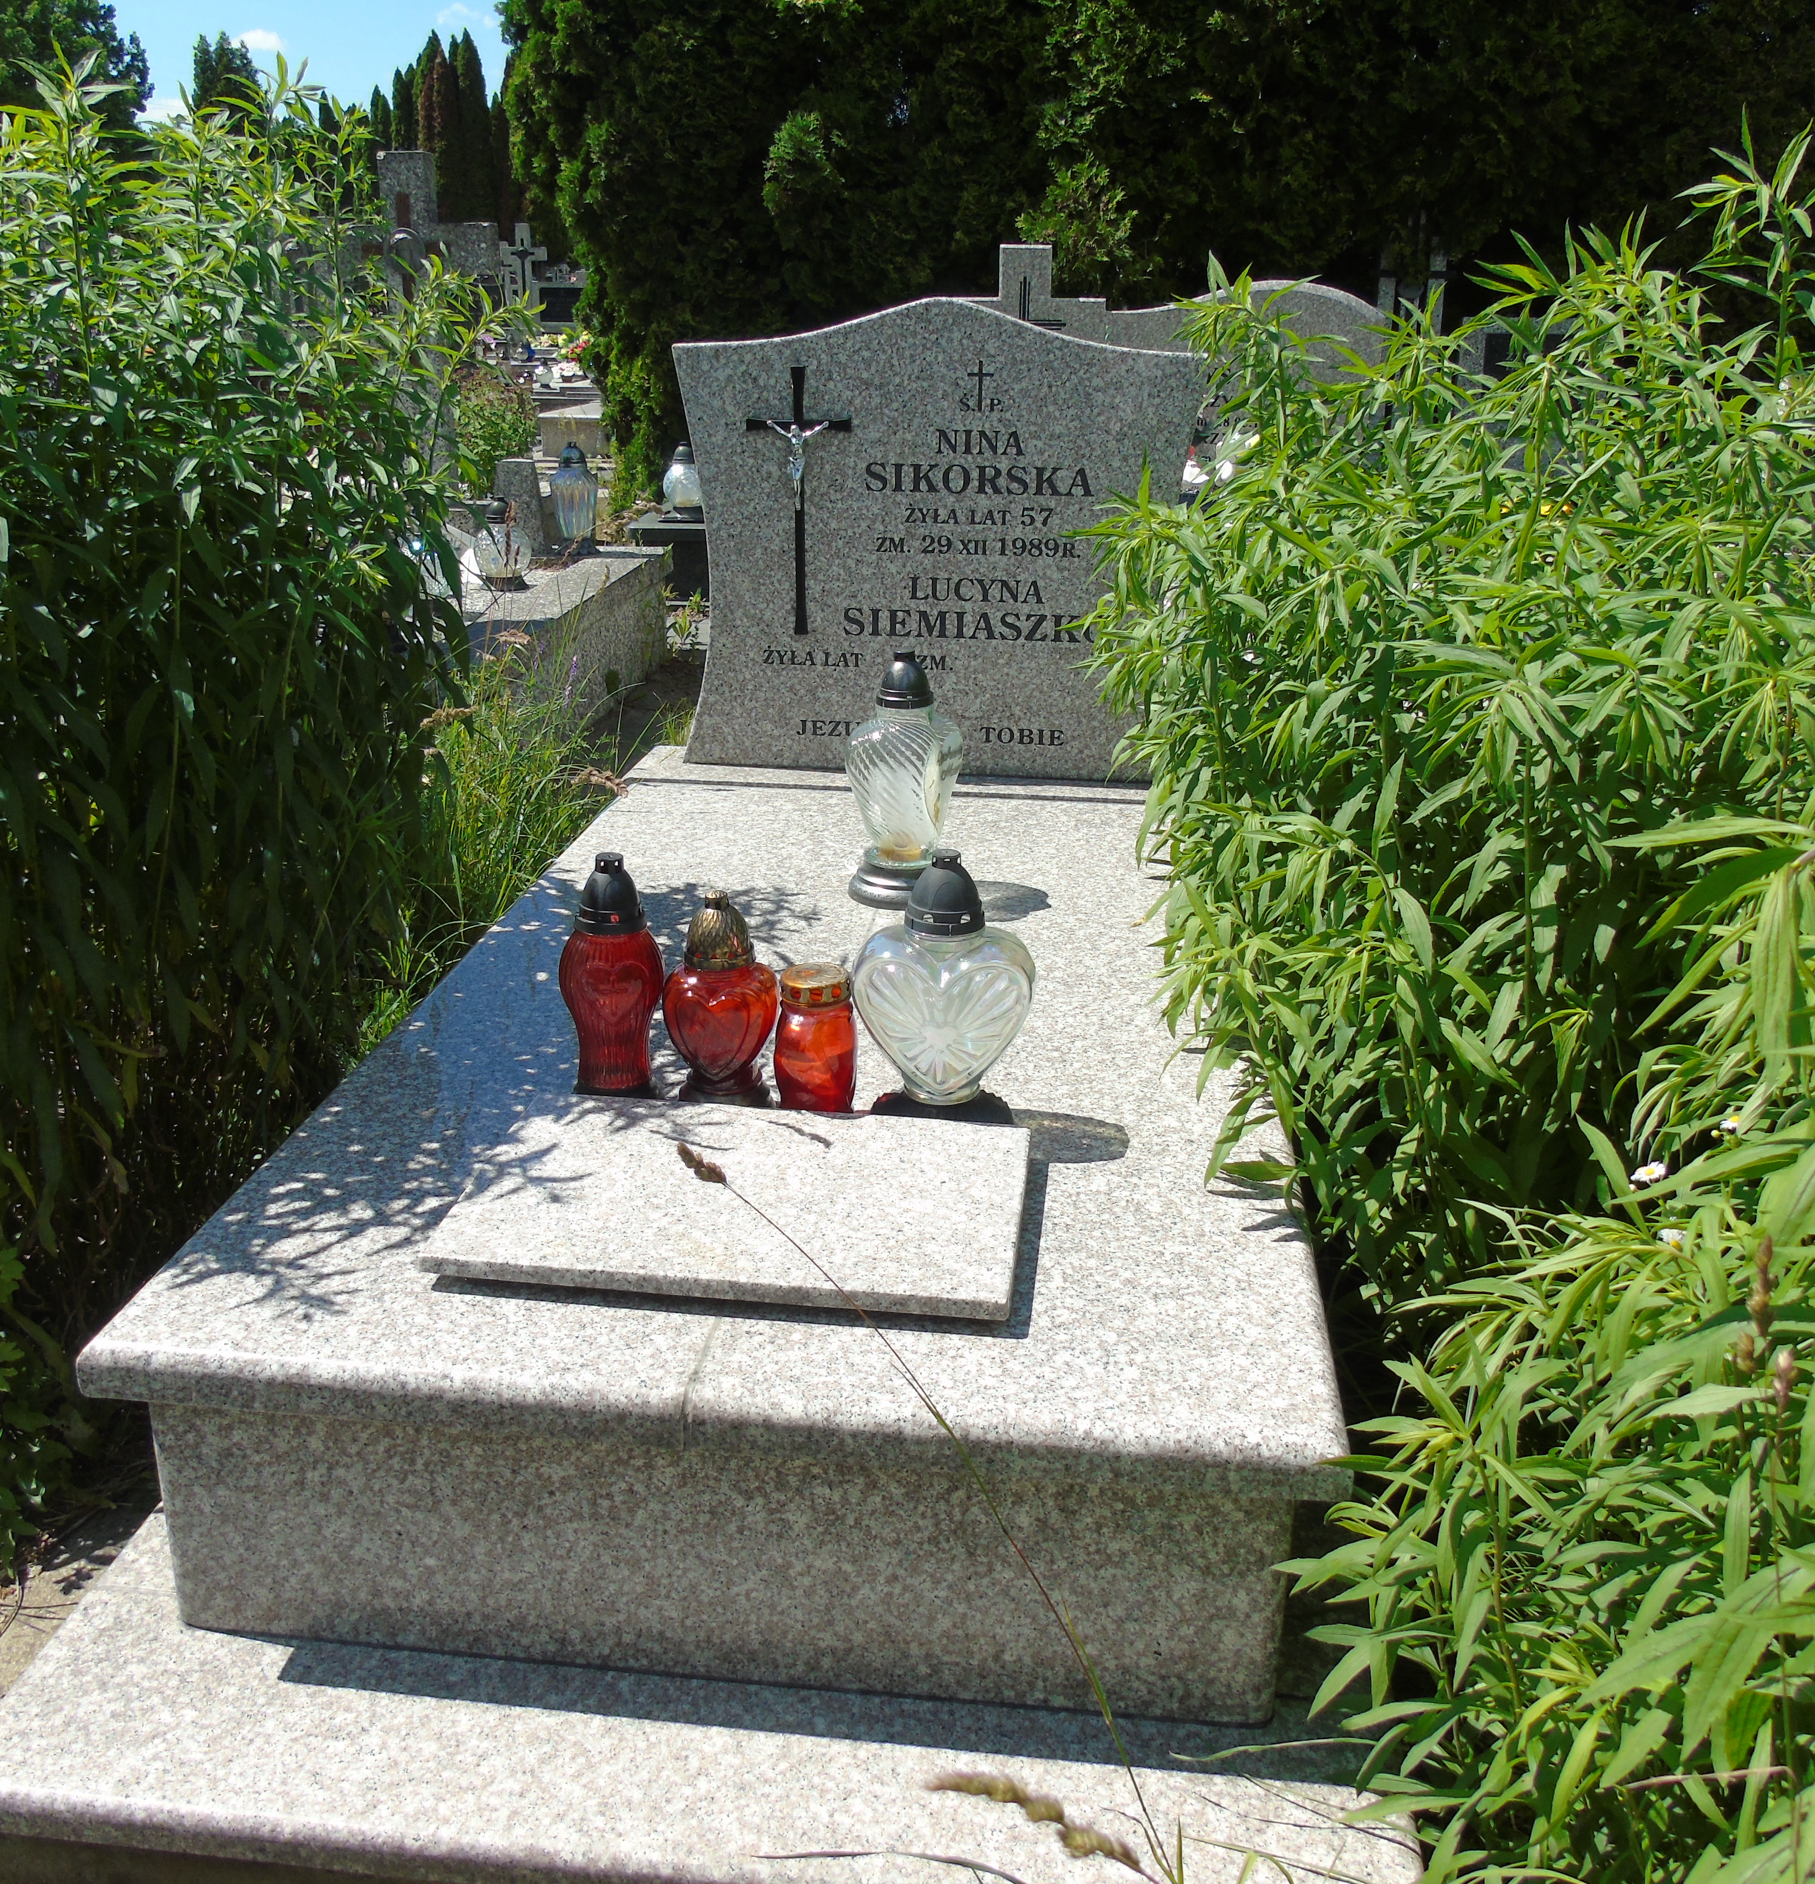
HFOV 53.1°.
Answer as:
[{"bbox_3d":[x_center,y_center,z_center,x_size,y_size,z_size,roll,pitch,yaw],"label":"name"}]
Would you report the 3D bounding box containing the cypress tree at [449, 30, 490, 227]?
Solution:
[{"bbox_3d":[-6.800,-12.089,28.853,0.718,4.275,0.718,-3,21,-12],"label":"cypress tree"}]

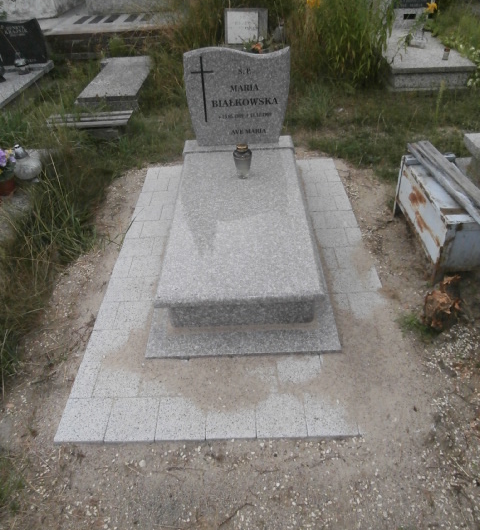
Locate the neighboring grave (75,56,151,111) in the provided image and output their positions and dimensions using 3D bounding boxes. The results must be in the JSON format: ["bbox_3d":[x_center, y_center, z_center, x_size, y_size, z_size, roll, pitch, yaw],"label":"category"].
[{"bbox_3d":[-1.303,-2.019,4.936,0.620,0.210,1.470,-2,39,1],"label":"neighboring grave"}]

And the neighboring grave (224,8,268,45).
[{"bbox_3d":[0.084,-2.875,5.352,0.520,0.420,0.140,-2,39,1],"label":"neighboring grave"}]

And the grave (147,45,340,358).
[{"bbox_3d":[-0.006,-0.503,2.441,0.900,0.920,1.790,-2,39,1],"label":"grave"}]

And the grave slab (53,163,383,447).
[{"bbox_3d":[0.004,-0.053,2.649,1.485,0.060,2.340,-2,39,1],"label":"grave slab"}]

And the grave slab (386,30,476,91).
[{"bbox_3d":[1.972,-2.463,5.233,0.880,0.240,1.750,-2,39,1],"label":"grave slab"}]

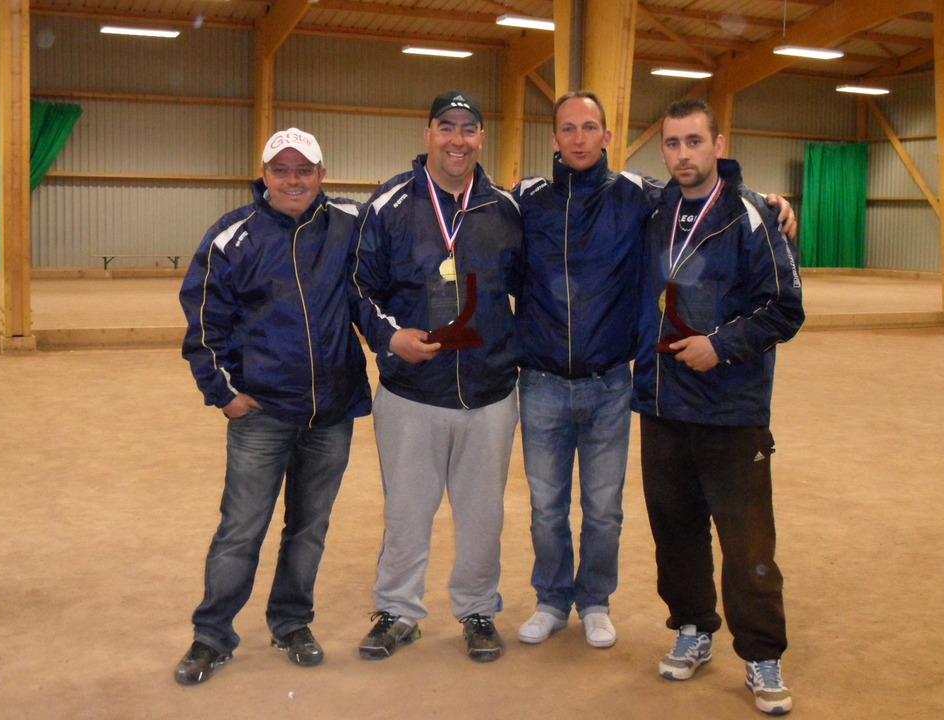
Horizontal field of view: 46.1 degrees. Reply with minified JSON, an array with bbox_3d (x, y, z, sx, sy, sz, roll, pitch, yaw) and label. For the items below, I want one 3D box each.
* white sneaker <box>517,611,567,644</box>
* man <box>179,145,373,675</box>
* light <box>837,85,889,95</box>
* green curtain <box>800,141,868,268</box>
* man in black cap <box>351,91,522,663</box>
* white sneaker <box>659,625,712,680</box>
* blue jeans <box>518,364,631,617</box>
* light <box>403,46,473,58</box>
[{"bbox_3d":[0.248,0.859,3.719,0.105,0.105,0.285,4,8,25],"label":"white sneaker"},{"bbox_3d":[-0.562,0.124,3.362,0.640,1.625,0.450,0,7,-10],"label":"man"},{"bbox_3d":[9.352,-6.455,26.500,1.500,0.110,0.250,-1,8,-19],"label":"light"},{"bbox_3d":[8.986,-3.855,27.500,1.700,3.150,0.220,0,7,-8],"label":"green curtain"},{"bbox_3d":[-0.091,0.053,3.473,0.600,1.755,0.430,1,7,-3],"label":"man in black cap"},{"bbox_3d":[0.675,0.890,3.460,0.110,0.120,0.295,4,8,22],"label":"white sneaker"},{"bbox_3d":[0.331,0.423,3.650,0.380,0.890,0.280,1,7,2],"label":"blue jeans"},{"bbox_3d":[-0.725,-6.459,23.300,1.500,0.110,0.250,-1,8,-19],"label":"light"}]

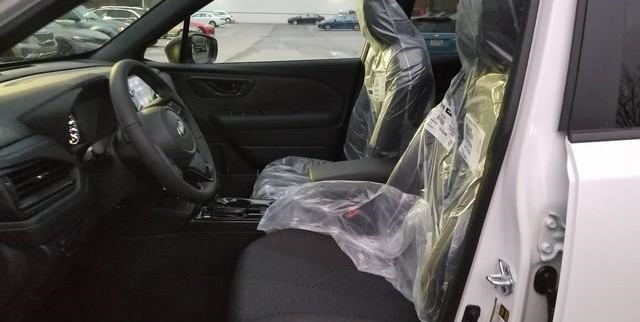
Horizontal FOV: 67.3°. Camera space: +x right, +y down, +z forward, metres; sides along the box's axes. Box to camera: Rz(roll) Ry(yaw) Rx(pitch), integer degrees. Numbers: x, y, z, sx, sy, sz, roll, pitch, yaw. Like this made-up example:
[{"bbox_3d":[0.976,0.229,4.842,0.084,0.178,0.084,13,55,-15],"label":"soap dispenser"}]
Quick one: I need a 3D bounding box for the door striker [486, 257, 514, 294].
[{"bbox_3d":[0.318,0.204,0.848,0.045,0.058,0.042,14,21,36],"label":"door striker"}]

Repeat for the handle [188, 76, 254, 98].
[{"bbox_3d":[-0.442,-0.335,2.159,0.290,0.095,0.050,-1,17,-7],"label":"handle"}]

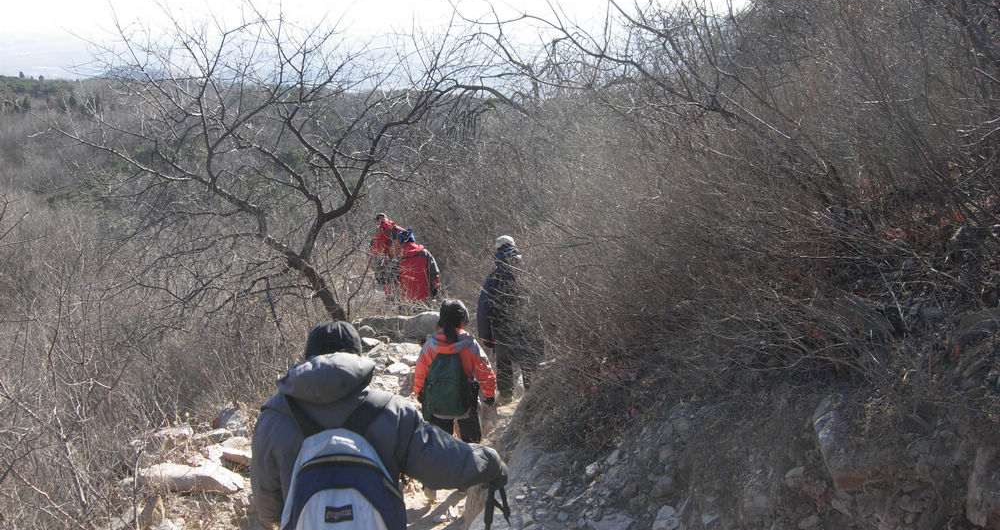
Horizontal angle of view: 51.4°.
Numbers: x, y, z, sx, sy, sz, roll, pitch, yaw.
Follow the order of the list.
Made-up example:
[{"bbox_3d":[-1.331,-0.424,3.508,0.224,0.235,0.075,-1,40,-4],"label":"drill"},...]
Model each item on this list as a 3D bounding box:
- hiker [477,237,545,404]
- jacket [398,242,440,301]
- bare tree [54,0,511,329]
[{"bbox_3d":[0.094,0.557,10.250,0.640,1.727,0.450,1,13,3],"label":"hiker"},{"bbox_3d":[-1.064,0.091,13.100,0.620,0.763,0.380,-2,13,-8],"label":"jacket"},{"bbox_3d":[-2.290,-0.988,10.800,4.500,3.333,3.800,0,13,0],"label":"bare tree"}]

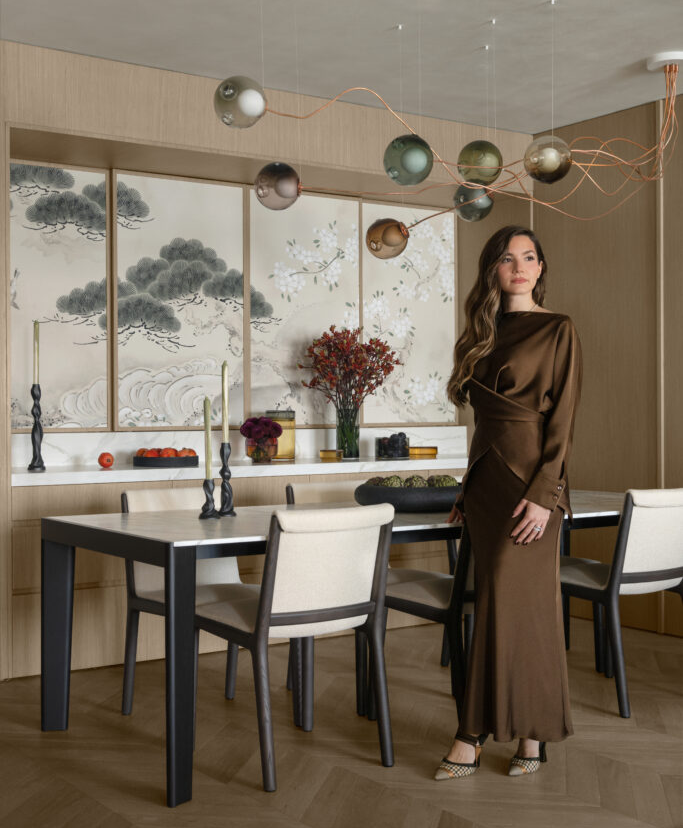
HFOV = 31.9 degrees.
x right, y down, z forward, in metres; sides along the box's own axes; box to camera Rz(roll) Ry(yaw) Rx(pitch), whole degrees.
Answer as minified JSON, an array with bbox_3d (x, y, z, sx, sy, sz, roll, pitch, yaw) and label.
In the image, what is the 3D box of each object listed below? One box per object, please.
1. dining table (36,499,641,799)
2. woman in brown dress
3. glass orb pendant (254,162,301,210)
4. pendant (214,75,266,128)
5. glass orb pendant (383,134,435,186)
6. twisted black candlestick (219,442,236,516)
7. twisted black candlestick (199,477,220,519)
[{"bbox_3d":[0.306,0.731,4.491,2.591,0.741,0.997,0,0,-35],"label":"dining table"},{"bbox_3d":[0.503,0.252,3.673,0.478,1.677,0.418,0,0,40],"label":"woman in brown dress"},{"bbox_3d":[-0.235,-0.840,4.409,0.173,0.173,0.173,0,0,0],"label":"glass orb pendant"},{"bbox_3d":[-0.343,-1.055,4.042,0.176,0.176,0.176,0,0,0],"label":"pendant"},{"bbox_3d":[0.240,-0.906,4.261,0.177,0.177,0.177,0,0,0],"label":"glass orb pendant"},{"bbox_3d":[-0.403,0.232,4.231,0.065,0.261,0.065,0,0,0],"label":"twisted black candlestick"},{"bbox_3d":[-0.460,0.292,4.168,0.075,0.140,0.075,0,0,0],"label":"twisted black candlestick"}]

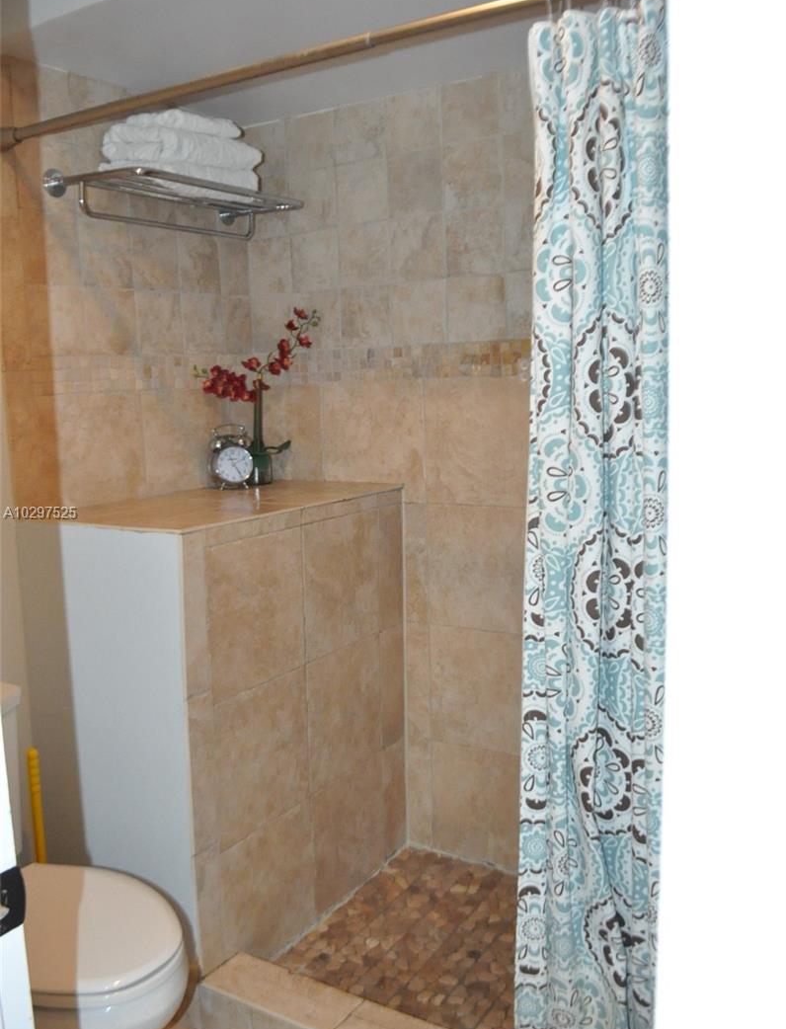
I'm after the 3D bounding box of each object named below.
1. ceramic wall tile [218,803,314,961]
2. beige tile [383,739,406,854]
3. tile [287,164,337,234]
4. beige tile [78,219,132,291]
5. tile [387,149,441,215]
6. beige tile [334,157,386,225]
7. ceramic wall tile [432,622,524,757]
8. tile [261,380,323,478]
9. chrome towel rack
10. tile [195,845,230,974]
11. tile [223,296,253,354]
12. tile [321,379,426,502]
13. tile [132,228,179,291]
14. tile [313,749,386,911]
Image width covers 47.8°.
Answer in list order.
[{"bbox_3d":[-0.284,0.875,2.057,0.012,0.328,0.321,3,9,30],"label":"ceramic wall tile"},{"bbox_3d":[0.010,0.798,2.504,0.012,0.335,0.106,3,9,31],"label":"beige tile"},{"bbox_3d":[-0.221,-0.874,2.463,0.168,0.157,0.010,4,10,33],"label":"tile"},{"bbox_3d":[-0.680,-0.617,2.099,0.012,0.153,0.154,3,9,31],"label":"beige tile"},{"bbox_3d":[0.058,-0.851,2.284,0.157,0.143,0.010,4,10,33],"label":"tile"},{"bbox_3d":[-0.076,-0.832,2.301,0.158,0.154,0.012,3,9,31],"label":"beige tile"},{"bbox_3d":[0.249,0.470,2.381,0.327,0.327,0.012,3,9,31],"label":"ceramic wall tile"},{"bbox_3d":[-0.299,-0.231,2.608,0.243,0.286,0.012,3,9,31],"label":"tile"},{"bbox_3d":[-0.485,-0.737,2.131,0.276,0.114,0.614,3,9,31],"label":"chrome towel rack"},{"bbox_3d":[-0.388,0.839,1.886,0.010,0.247,0.078,4,10,33],"label":"tile"},{"bbox_3d":[-0.462,-0.559,2.629,0.012,0.164,0.123,3,8,31],"label":"tile"},{"bbox_3d":[-0.052,-0.198,2.463,0.327,0.327,0.012,3,9,31],"label":"tile"},{"bbox_3d":[-0.598,-0.643,2.231,0.012,0.149,0.154,3,9,31],"label":"tile"},{"bbox_3d":[-0.113,0.819,2.332,0.012,0.313,0.331,3,8,31],"label":"tile"}]

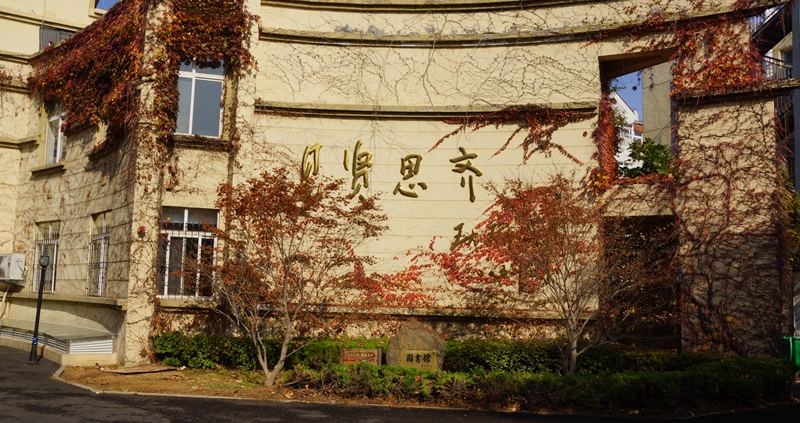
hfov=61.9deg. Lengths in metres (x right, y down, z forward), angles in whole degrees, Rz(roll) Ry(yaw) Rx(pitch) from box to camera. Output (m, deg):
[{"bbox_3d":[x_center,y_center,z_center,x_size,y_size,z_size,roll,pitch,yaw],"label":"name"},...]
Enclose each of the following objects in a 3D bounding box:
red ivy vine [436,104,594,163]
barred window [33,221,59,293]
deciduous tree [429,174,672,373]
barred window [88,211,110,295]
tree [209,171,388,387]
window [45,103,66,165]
[{"bbox_3d":[2.318,-1.592,13.658,3.193,1.275,0.300,0,-7,13],"label":"red ivy vine"},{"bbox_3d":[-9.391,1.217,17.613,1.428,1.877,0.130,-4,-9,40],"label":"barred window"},{"bbox_3d":[2.477,1.129,10.965,4.020,3.556,3.162,1,-7,0],"label":"deciduous tree"},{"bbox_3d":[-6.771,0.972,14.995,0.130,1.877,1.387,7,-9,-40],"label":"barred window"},{"bbox_3d":[-1.694,1.019,10.916,2.945,3.593,2.550,1,-7,0],"label":"tree"},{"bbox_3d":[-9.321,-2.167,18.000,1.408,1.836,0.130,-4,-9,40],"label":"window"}]

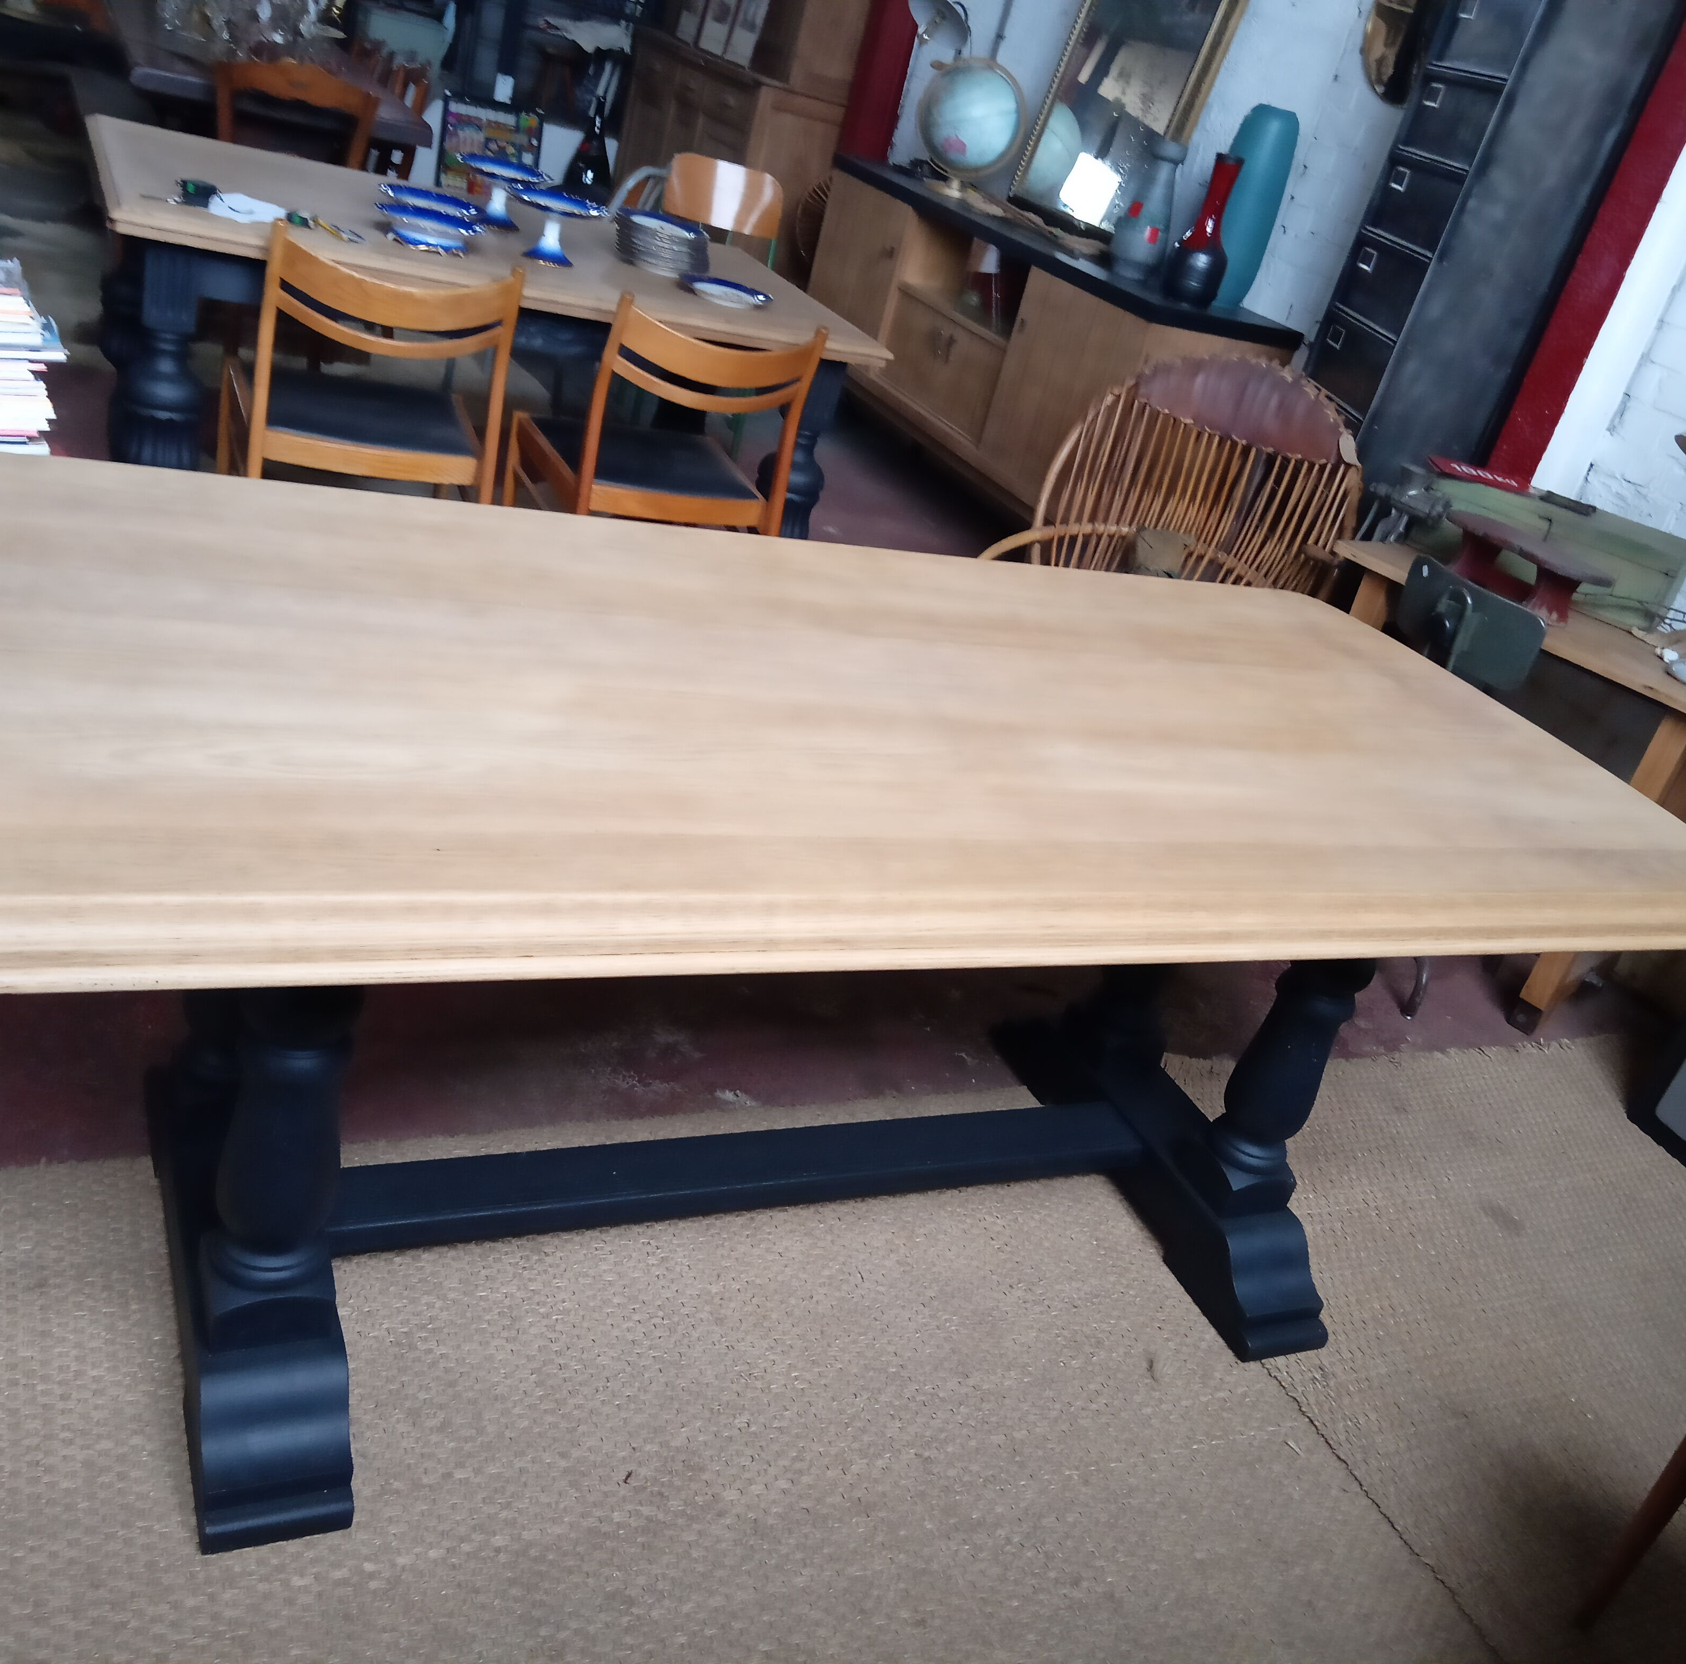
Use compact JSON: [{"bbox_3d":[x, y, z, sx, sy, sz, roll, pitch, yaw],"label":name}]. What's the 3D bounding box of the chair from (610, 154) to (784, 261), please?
[{"bbox_3d":[-0.492,-1.835,5.678,0.430,0.810,0.480,12,26,-9],"label":"chair"}]

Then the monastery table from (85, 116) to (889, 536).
[{"bbox_3d":[-0.852,-0.932,3.716,1.530,0.780,1.000,1,30,-28],"label":"monastery table"}]

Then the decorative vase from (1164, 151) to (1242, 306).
[{"bbox_3d":[1.135,-1.824,5.053,0.183,0.415,0.183,1,30,-28],"label":"decorative vase"}]

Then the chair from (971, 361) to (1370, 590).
[{"bbox_3d":[0.661,-0.510,3.579,0.680,0.930,0.700,18,26,4],"label":"chair"}]

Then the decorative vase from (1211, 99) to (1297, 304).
[{"bbox_3d":[1.301,-1.935,5.189,0.205,0.570,0.205,1,30,-28],"label":"decorative vase"}]

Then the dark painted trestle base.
[{"bbox_3d":[-0.027,0.191,2.025,1.430,0.730,0.727,1,30,-28],"label":"dark painted trestle base"}]

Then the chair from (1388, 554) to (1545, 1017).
[{"bbox_3d":[1.171,-0.112,3.235,0.480,0.800,0.410,-6,33,-37],"label":"chair"}]

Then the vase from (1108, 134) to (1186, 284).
[{"bbox_3d":[0.985,-1.973,5.272,0.178,0.405,0.178,1,30,-28],"label":"vase"}]

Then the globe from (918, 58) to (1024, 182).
[{"bbox_3d":[0.477,-2.628,6.225,0.350,0.450,0.340,13,26,-7],"label":"globe"}]

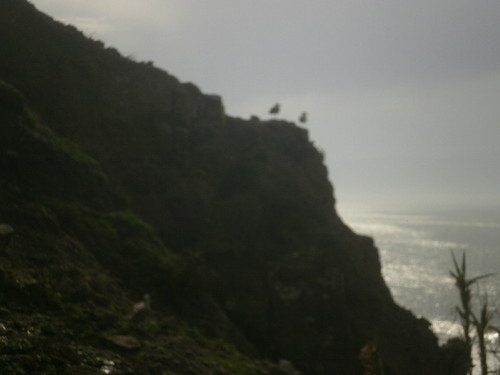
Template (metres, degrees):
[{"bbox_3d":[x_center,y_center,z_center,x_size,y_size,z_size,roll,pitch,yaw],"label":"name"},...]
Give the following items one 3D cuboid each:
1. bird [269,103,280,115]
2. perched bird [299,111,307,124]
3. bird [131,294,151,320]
[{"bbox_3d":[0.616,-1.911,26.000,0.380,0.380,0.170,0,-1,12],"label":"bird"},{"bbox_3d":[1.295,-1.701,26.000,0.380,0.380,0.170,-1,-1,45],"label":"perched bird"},{"bbox_3d":[-1.714,1.878,16.500,0.380,0.400,0.170,0,-1,12],"label":"bird"}]

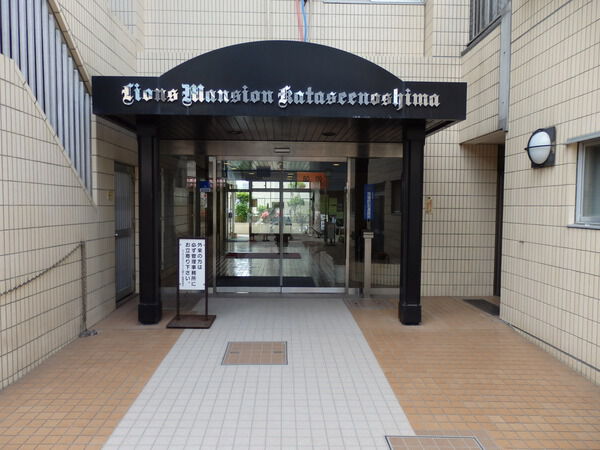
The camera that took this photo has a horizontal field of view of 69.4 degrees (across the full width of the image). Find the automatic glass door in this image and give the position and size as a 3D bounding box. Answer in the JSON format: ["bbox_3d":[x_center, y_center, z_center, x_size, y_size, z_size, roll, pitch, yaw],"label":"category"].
[{"bbox_3d":[-0.335,0.029,7.883,2.400,2.440,0.100,0,3,-2],"label":"automatic glass door"}]

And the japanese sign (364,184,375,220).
[{"bbox_3d":[1.272,-0.416,7.886,0.195,0.635,0.040,0,3,-2],"label":"japanese sign"}]

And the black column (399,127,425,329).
[{"bbox_3d":[1.562,-0.020,6.088,0.255,2.788,0.255,0,3,-2],"label":"black column"}]

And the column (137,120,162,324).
[{"bbox_3d":[-2.064,-0.039,5.976,0.255,2.788,0.255,0,3,-2],"label":"column"}]

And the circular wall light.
[{"bbox_3d":[2.871,-0.919,5.217,0.140,0.455,0.450,0,3,-2],"label":"circular wall light"}]

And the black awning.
[{"bbox_3d":[-0.257,-1.904,6.605,4.770,0.970,2.180,0,3,-2],"label":"black awning"}]

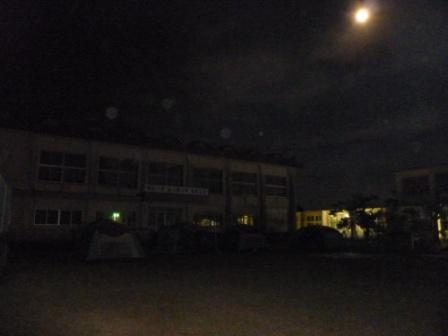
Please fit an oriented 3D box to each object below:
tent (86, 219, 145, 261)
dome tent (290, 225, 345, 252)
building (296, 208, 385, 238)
[{"bbox_3d":[-5.450,3.513,15.823,2.450,1.800,2.300,5,-12,-25],"label":"tent"},{"bbox_3d":[5.250,4.192,18.748,2.750,1.550,2.500,1,-11,-6],"label":"dome tent"},{"bbox_3d":[18.400,8.912,51.745,6.500,4.500,15.500,7,-13,-34],"label":"building"}]

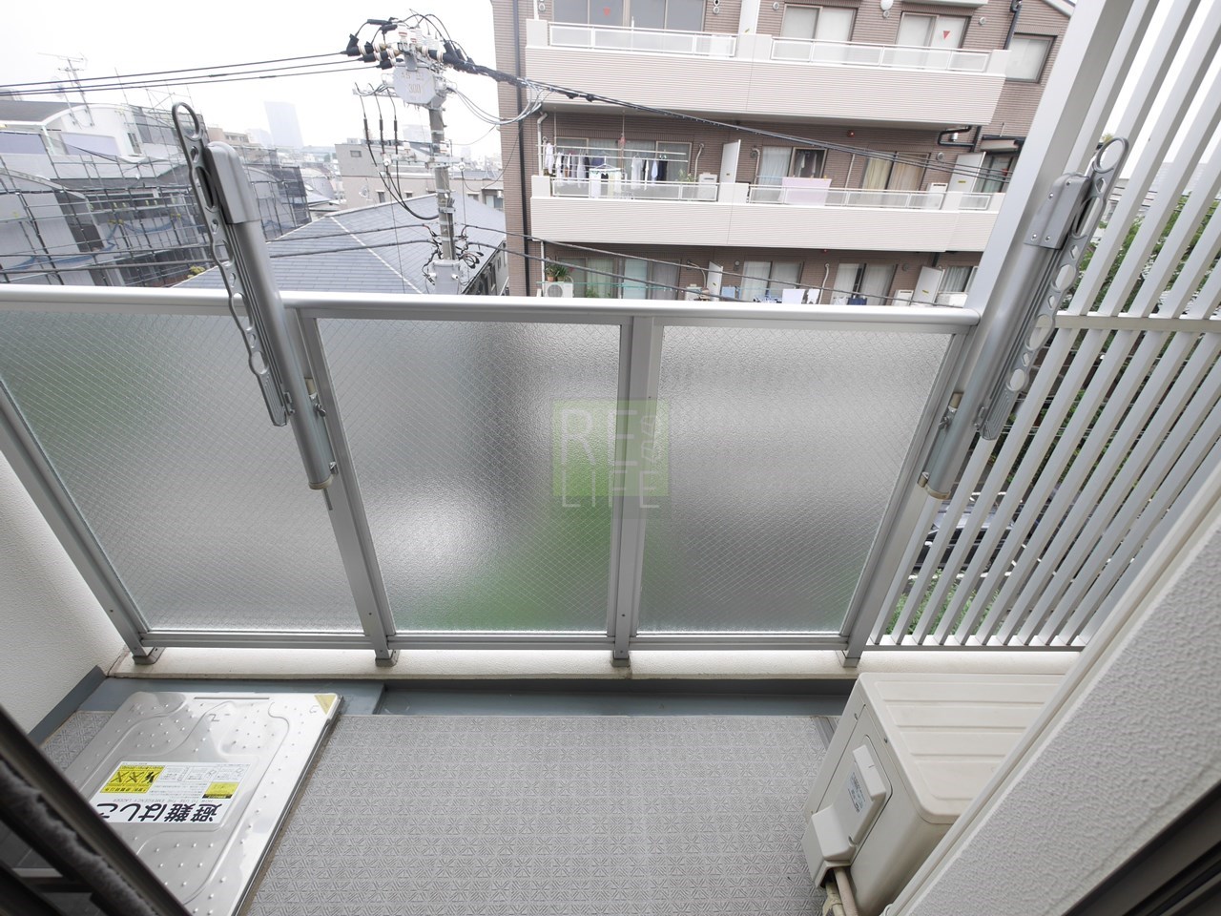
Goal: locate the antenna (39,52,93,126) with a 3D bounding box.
[{"bbox_3d":[-22.633,-15.630,20.992,1.500,2.400,0.550,-23,38,-37],"label":"antenna"}]

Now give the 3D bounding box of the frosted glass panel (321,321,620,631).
[{"bbox_3d":[-0.337,0.129,1.375,0.700,1.020,0.020,1,29,-2],"label":"frosted glass panel"}]

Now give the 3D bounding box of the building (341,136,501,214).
[{"bbox_3d":[-15.075,-23.148,45.382,14.300,9.400,9.000,-1,29,-5],"label":"building"}]

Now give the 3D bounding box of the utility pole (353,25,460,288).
[{"bbox_3d":[-3.402,-2.849,10.274,1.450,9.300,1.100,-1,29,-5],"label":"utility pole"}]

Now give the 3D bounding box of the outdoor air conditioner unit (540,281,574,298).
[{"bbox_3d":[-1.426,-4.580,13.698,0.800,0.560,0.300,-1,29,-5],"label":"outdoor air conditioner unit"}]

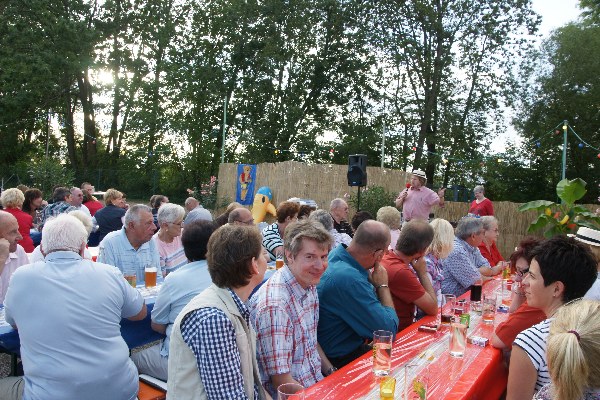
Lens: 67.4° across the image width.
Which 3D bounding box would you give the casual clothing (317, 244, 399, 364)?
[{"bbox_3d":[0.270,0.505,2.188,0.380,0.550,0.450,3,2,-3],"label":"casual clothing"}]

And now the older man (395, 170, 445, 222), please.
[{"bbox_3d":[1.848,0.418,6.974,0.720,1.750,0.420,3,2,14],"label":"older man"}]

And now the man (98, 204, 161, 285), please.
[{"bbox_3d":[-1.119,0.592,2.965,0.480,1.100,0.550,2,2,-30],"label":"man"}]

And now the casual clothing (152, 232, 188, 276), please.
[{"bbox_3d":[-0.941,0.487,3.337,0.400,0.480,0.280,2,2,-37],"label":"casual clothing"}]

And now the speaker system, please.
[{"bbox_3d":[1.087,-0.571,8.708,0.360,0.600,0.340,3,2,17],"label":"speaker system"}]

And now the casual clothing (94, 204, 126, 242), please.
[{"bbox_3d":[-2.359,0.327,5.607,0.410,0.530,0.310,4,2,30],"label":"casual clothing"}]

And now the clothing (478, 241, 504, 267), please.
[{"bbox_3d":[1.652,0.594,3.956,0.310,0.460,0.410,4,2,30],"label":"clothing"}]

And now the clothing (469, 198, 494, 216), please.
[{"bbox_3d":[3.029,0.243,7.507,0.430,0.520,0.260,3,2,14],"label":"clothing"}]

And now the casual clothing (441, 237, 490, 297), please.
[{"bbox_3d":[1.227,0.549,3.357,0.380,0.510,0.440,3,2,6],"label":"casual clothing"}]

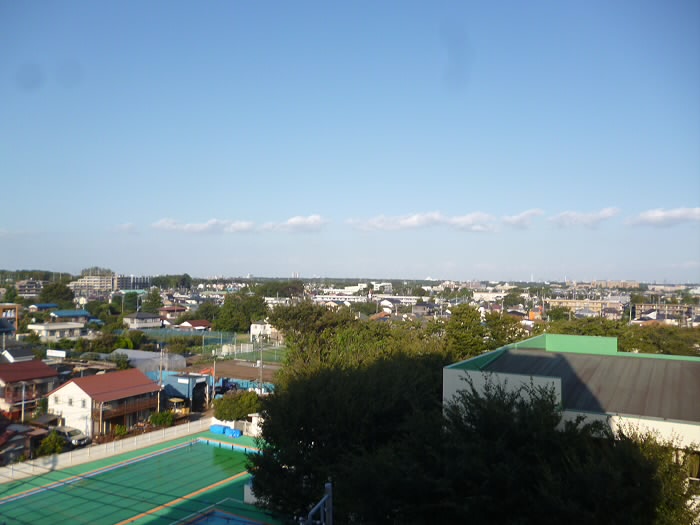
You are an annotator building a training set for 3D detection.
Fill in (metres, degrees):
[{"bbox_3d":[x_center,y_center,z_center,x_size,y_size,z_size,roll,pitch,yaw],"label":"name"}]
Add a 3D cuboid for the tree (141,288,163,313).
[{"bbox_3d":[-91.621,19.864,262.000,9.300,15.196,9.000,0,-2,0],"label":"tree"}]

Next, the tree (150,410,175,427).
[{"bbox_3d":[-25.633,21.359,77.405,3.000,2.000,2.200,1,-2,-24],"label":"tree"}]

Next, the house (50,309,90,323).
[{"bbox_3d":[-104.652,21.808,212.000,7.000,8.041,12.300,-1,-2,33],"label":"house"}]

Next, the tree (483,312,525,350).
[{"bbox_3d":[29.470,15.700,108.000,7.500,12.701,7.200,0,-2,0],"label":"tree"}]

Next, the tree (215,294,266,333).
[{"bbox_3d":[-40.717,18.614,210.538,18.000,15.000,15.000,1,-2,-11],"label":"tree"}]

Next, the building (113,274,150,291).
[{"bbox_3d":[-219.223,25.514,572.000,12.000,22.000,46.000,-1,-2,15],"label":"building"}]

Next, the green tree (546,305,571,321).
[{"bbox_3d":[97.376,24.140,264.432,10.500,9.300,10.000,0,-2,20],"label":"green tree"}]

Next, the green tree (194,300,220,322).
[{"bbox_3d":[-57.886,21.455,230.000,10.500,10.800,10.000,0,-2,-14],"label":"green tree"}]

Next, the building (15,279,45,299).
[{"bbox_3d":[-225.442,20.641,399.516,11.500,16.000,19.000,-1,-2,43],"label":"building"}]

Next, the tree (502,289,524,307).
[{"bbox_3d":[122.726,26.042,425.000,16.000,13.500,14.000,-1,-2,16],"label":"tree"}]

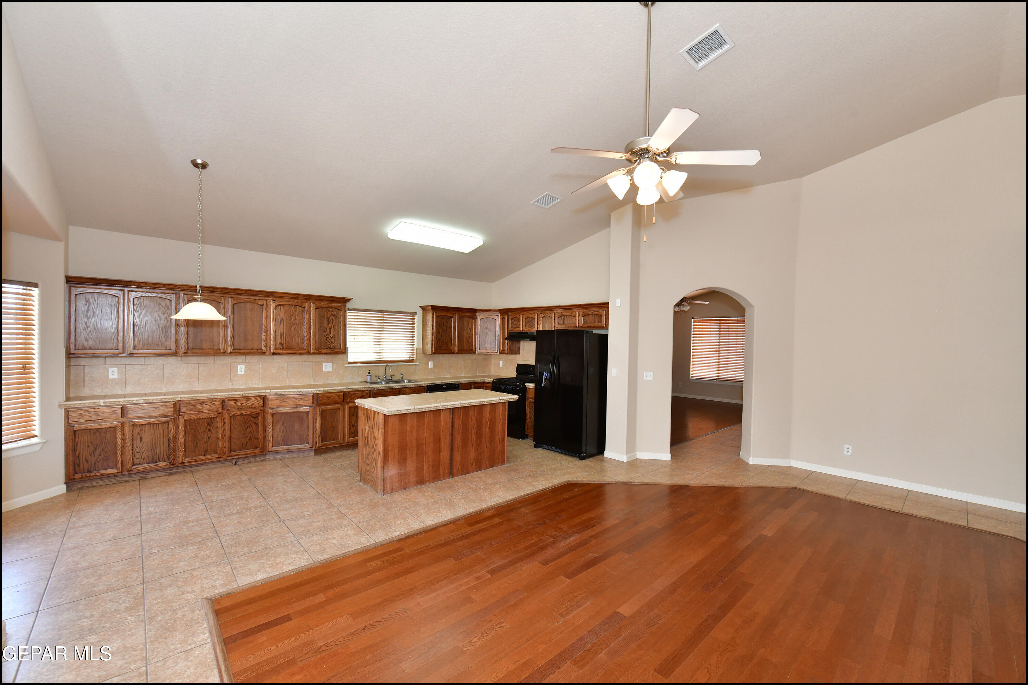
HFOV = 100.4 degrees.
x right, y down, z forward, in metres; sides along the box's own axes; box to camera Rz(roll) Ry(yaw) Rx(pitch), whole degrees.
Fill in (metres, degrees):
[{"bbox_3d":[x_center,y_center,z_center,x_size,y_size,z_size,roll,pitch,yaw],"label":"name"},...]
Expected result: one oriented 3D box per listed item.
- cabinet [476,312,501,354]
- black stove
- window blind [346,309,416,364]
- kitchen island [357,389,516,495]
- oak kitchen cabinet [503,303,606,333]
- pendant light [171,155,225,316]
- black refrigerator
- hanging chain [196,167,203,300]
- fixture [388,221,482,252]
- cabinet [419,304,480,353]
[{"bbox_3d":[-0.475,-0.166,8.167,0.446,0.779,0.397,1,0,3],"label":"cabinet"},{"bbox_3d":[0.137,0.993,7.385,0.709,1.171,0.760,1,0,-42],"label":"black stove"},{"bbox_3d":[-2.146,-0.093,7.094,1.190,0.878,0.069,1,0,-42],"label":"window blind"},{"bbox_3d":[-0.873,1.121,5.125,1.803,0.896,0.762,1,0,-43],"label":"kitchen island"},{"bbox_3d":[0.644,-0.378,7.098,0.381,0.412,2.430,1,0,-42],"label":"oak kitchen cabinet"},{"bbox_3d":[-2.858,-0.916,3.882,0.407,1.423,0.407,1,0,-42],"label":"pendant light"},{"bbox_3d":[0.928,0.714,6.372,0.818,1.766,0.910,1,0,-42],"label":"black refrigerator"},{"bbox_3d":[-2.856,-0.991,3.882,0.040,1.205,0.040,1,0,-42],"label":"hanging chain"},{"bbox_3d":[-1.063,-1.460,6.003,1.300,0.099,0.427,1,-11,-42],"label":"fixture"},{"bbox_3d":[-1.150,-0.207,7.735,1.007,0.826,0.377,1,0,-42],"label":"cabinet"}]

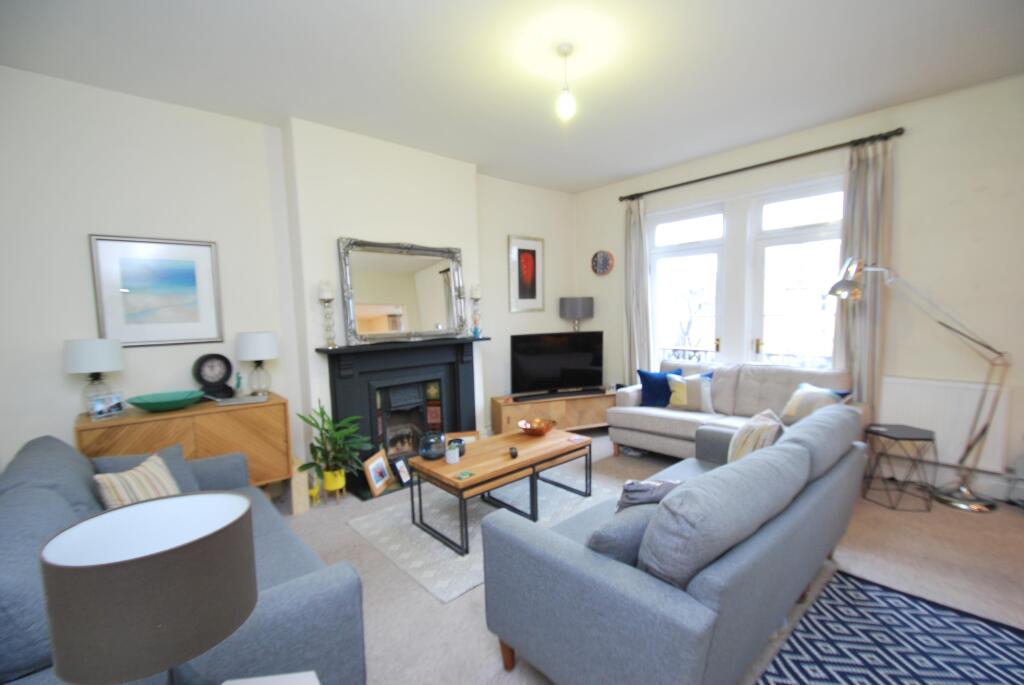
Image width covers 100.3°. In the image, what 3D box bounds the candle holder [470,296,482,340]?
[{"bbox_3d":[-0.356,-0.242,4.223,0.100,0.406,0.100,-1,5,0],"label":"candle holder"}]

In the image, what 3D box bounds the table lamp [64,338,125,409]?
[{"bbox_3d":[-2.650,0.222,2.716,0.270,0.490,0.270,-5,6,-39],"label":"table lamp"}]

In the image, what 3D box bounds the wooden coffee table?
[{"bbox_3d":[-0.040,0.957,2.996,1.186,0.436,0.575,-5,6,-42],"label":"wooden coffee table"}]

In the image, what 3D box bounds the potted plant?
[{"bbox_3d":[-1.267,0.769,3.085,0.460,0.740,0.420,-5,6,-41],"label":"potted plant"}]

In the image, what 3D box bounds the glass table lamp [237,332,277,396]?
[{"bbox_3d":[-1.800,0.159,3.045,0.242,0.467,0.242,-5,6,-41],"label":"glass table lamp"}]

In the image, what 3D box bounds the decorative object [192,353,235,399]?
[{"bbox_3d":[-1.976,0.225,2.841,0.225,0.300,0.130,-6,7,-44],"label":"decorative object"}]

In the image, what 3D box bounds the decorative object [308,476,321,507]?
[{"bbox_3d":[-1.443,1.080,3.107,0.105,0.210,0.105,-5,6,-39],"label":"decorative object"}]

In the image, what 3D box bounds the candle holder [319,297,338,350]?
[{"bbox_3d":[-1.363,-0.145,3.189,0.108,0.377,0.108,-5,6,-41],"label":"candle holder"}]

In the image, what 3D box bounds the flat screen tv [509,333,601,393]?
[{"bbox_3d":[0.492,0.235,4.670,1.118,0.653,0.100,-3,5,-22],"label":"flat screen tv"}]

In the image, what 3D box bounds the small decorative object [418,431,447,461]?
[{"bbox_3d":[-0.533,0.676,2.830,0.183,0.170,0.183,-1,5,0],"label":"small decorative object"}]

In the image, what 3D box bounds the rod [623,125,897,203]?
[{"bbox_3d":[2.096,-1.641,4.146,0.090,0.060,2.553,-5,6,-39],"label":"rod"}]

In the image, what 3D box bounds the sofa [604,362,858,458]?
[{"bbox_3d":[1.912,0.667,3.753,1.931,0.824,0.866,3,6,39],"label":"sofa"}]

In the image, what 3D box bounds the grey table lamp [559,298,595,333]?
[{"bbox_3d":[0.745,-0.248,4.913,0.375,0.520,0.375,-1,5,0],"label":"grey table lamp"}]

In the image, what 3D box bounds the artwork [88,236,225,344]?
[{"bbox_3d":[-2.280,-0.326,2.787,0.630,0.690,0.030,-5,6,-41],"label":"artwork"}]

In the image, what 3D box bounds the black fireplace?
[{"bbox_3d":[-0.770,0.548,3.578,1.570,1.090,0.430,-5,6,-41],"label":"black fireplace"}]

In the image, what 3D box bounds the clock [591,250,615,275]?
[{"bbox_3d":[1.159,-1.020,5.468,0.050,0.304,0.304,-5,6,-39],"label":"clock"}]

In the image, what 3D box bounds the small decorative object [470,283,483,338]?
[{"bbox_3d":[-0.353,-0.310,4.220,0.103,0.541,0.103,-1,5,0],"label":"small decorative object"}]

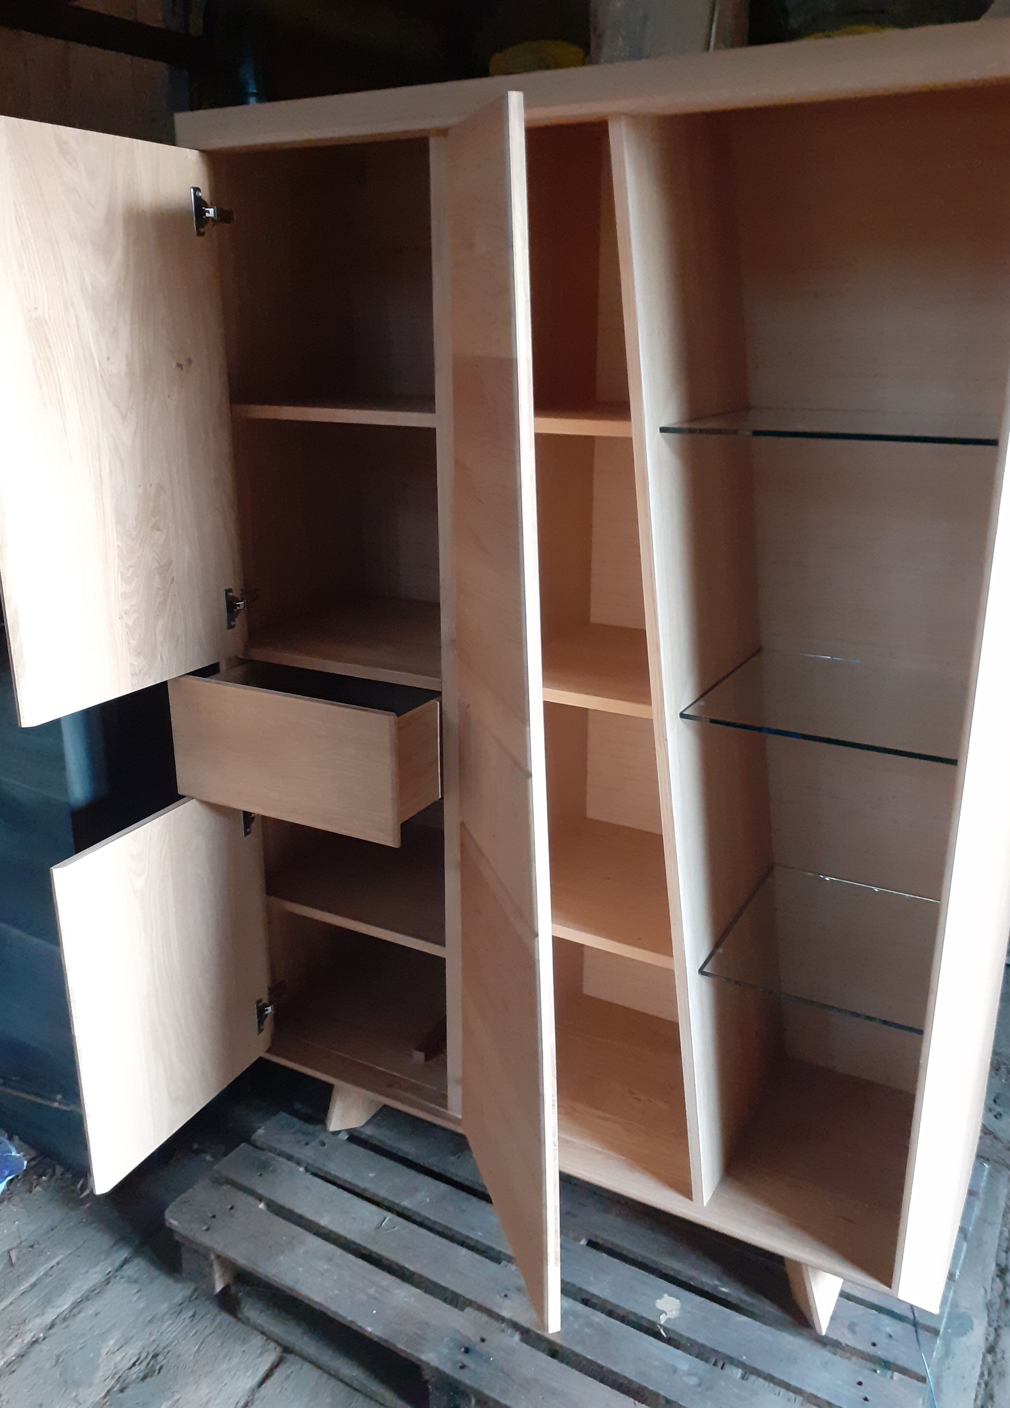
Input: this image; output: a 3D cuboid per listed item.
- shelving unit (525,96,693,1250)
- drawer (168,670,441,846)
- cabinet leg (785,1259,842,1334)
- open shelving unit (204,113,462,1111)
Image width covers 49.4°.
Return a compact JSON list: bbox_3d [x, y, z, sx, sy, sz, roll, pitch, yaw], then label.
[{"bbox_3d":[0.197,-0.031,1.710,0.421,1.504,0.448,10,20,27],"label":"shelving unit"},{"bbox_3d":[-0.249,0.031,1.815,0.424,0.193,0.385,10,20,27],"label":"drawer"},{"bbox_3d":[0.469,0.856,1.670,0.105,0.133,0.115,10,20,27],"label":"cabinet leg"},{"bbox_3d":[-0.160,-0.093,1.892,0.412,1.506,0.448,10,20,27],"label":"open shelving unit"}]

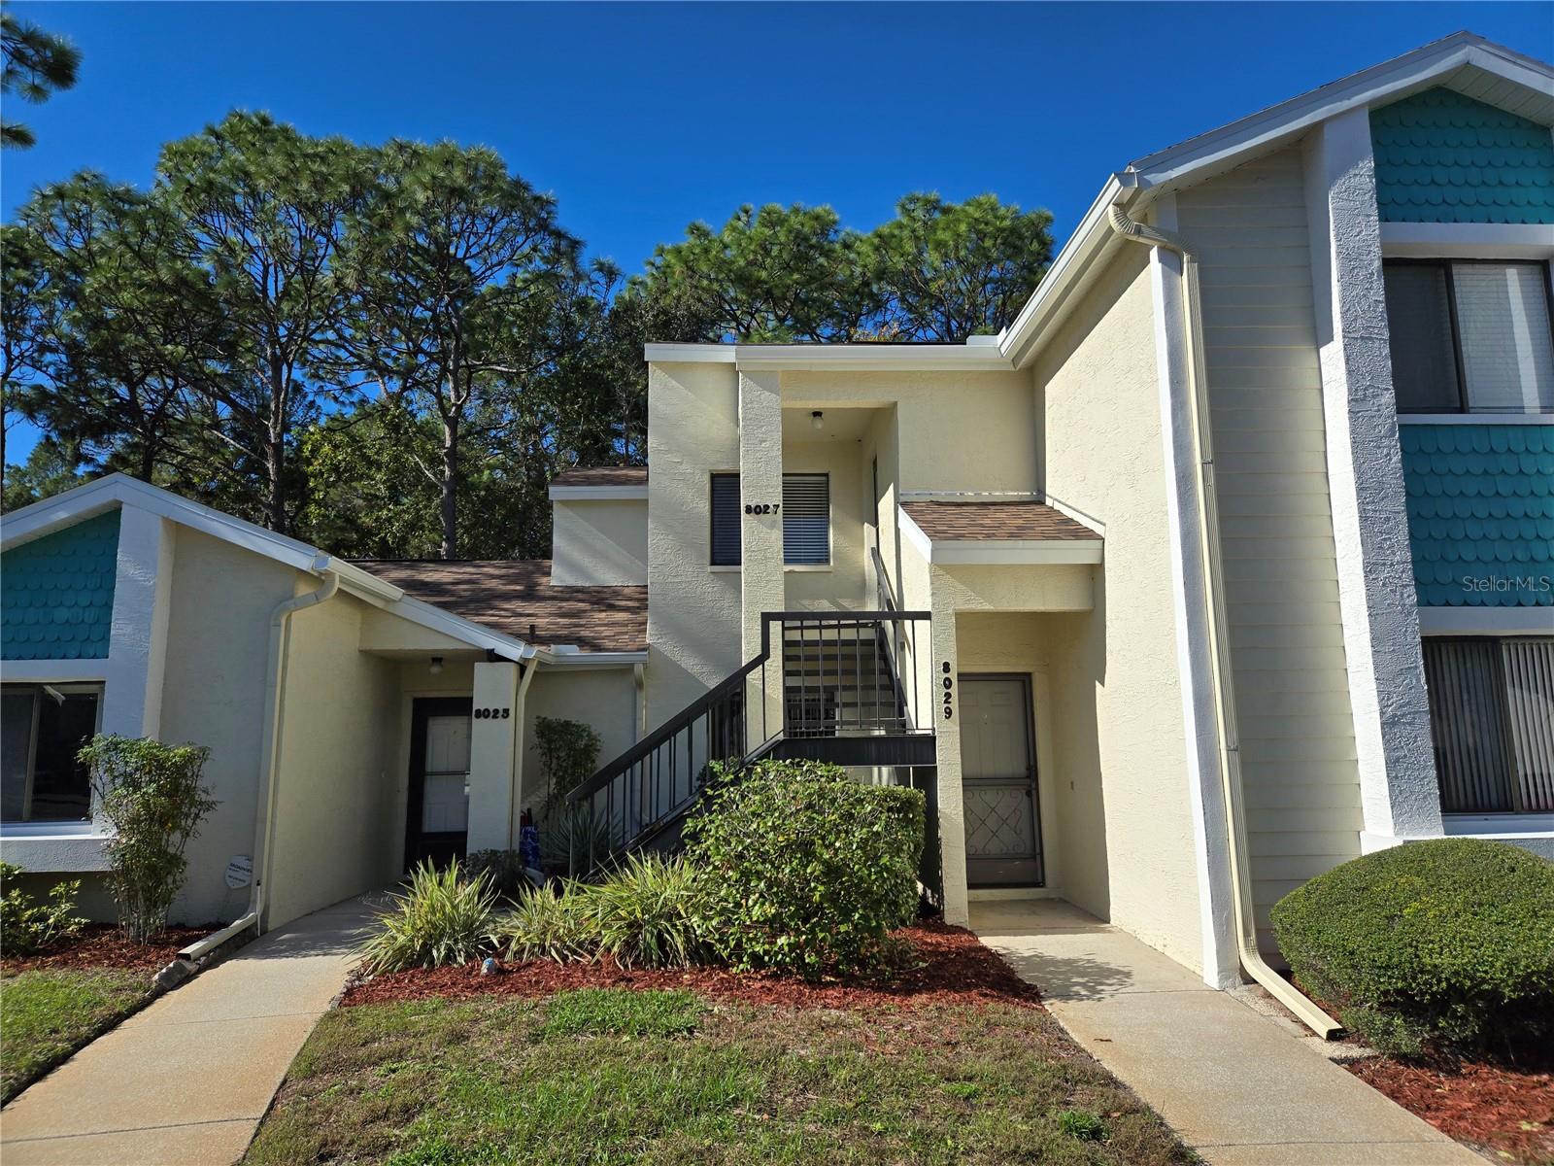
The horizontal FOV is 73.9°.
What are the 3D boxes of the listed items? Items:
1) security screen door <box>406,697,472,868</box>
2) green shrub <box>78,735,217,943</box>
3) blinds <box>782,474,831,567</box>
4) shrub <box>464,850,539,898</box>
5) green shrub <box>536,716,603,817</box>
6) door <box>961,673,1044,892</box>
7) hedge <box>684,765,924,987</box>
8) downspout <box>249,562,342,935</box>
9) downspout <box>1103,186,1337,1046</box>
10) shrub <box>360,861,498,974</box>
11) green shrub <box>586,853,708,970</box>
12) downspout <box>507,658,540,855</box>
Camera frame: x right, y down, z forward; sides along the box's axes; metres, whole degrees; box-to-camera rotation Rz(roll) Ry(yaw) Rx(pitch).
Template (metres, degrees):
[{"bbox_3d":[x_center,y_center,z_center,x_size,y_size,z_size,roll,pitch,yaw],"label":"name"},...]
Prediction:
[{"bbox_3d":[-3.948,2.393,12.303,0.900,2.060,0.060,0,-9,-3],"label":"security screen door"},{"bbox_3d":[-4.922,1.992,8.118,0.960,1.570,0.850,0,-9,-2],"label":"green shrub"},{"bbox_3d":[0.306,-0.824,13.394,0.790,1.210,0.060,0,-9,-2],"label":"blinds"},{"bbox_3d":[-2.678,2.823,9.999,0.720,0.480,0.620,0,-9,-2],"label":"shrub"},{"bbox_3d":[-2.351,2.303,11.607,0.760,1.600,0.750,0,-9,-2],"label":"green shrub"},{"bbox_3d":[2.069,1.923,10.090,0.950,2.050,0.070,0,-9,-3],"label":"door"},{"bbox_3d":[0.216,2.091,7.857,1.800,1.520,1.350,0,-9,-3],"label":"hedge"},{"bbox_3d":[-4.217,1.396,9.017,0.620,3.160,0.240,0,-9,-3],"label":"downspout"},{"bbox_3d":[2.852,-0.098,6.778,0.640,5.590,1.080,0,-9,-3],"label":"downspout"},{"bbox_3d":[-2.693,2.528,8.060,1.040,0.770,1.050,0,-9,-3],"label":"shrub"},{"bbox_3d":[-0.951,2.344,7.555,0.900,0.720,0.850,0,-9,-2],"label":"green shrub"},{"bbox_3d":[-2.622,1.950,10.791,0.220,2.300,0.200,0,-9,-2],"label":"downspout"}]

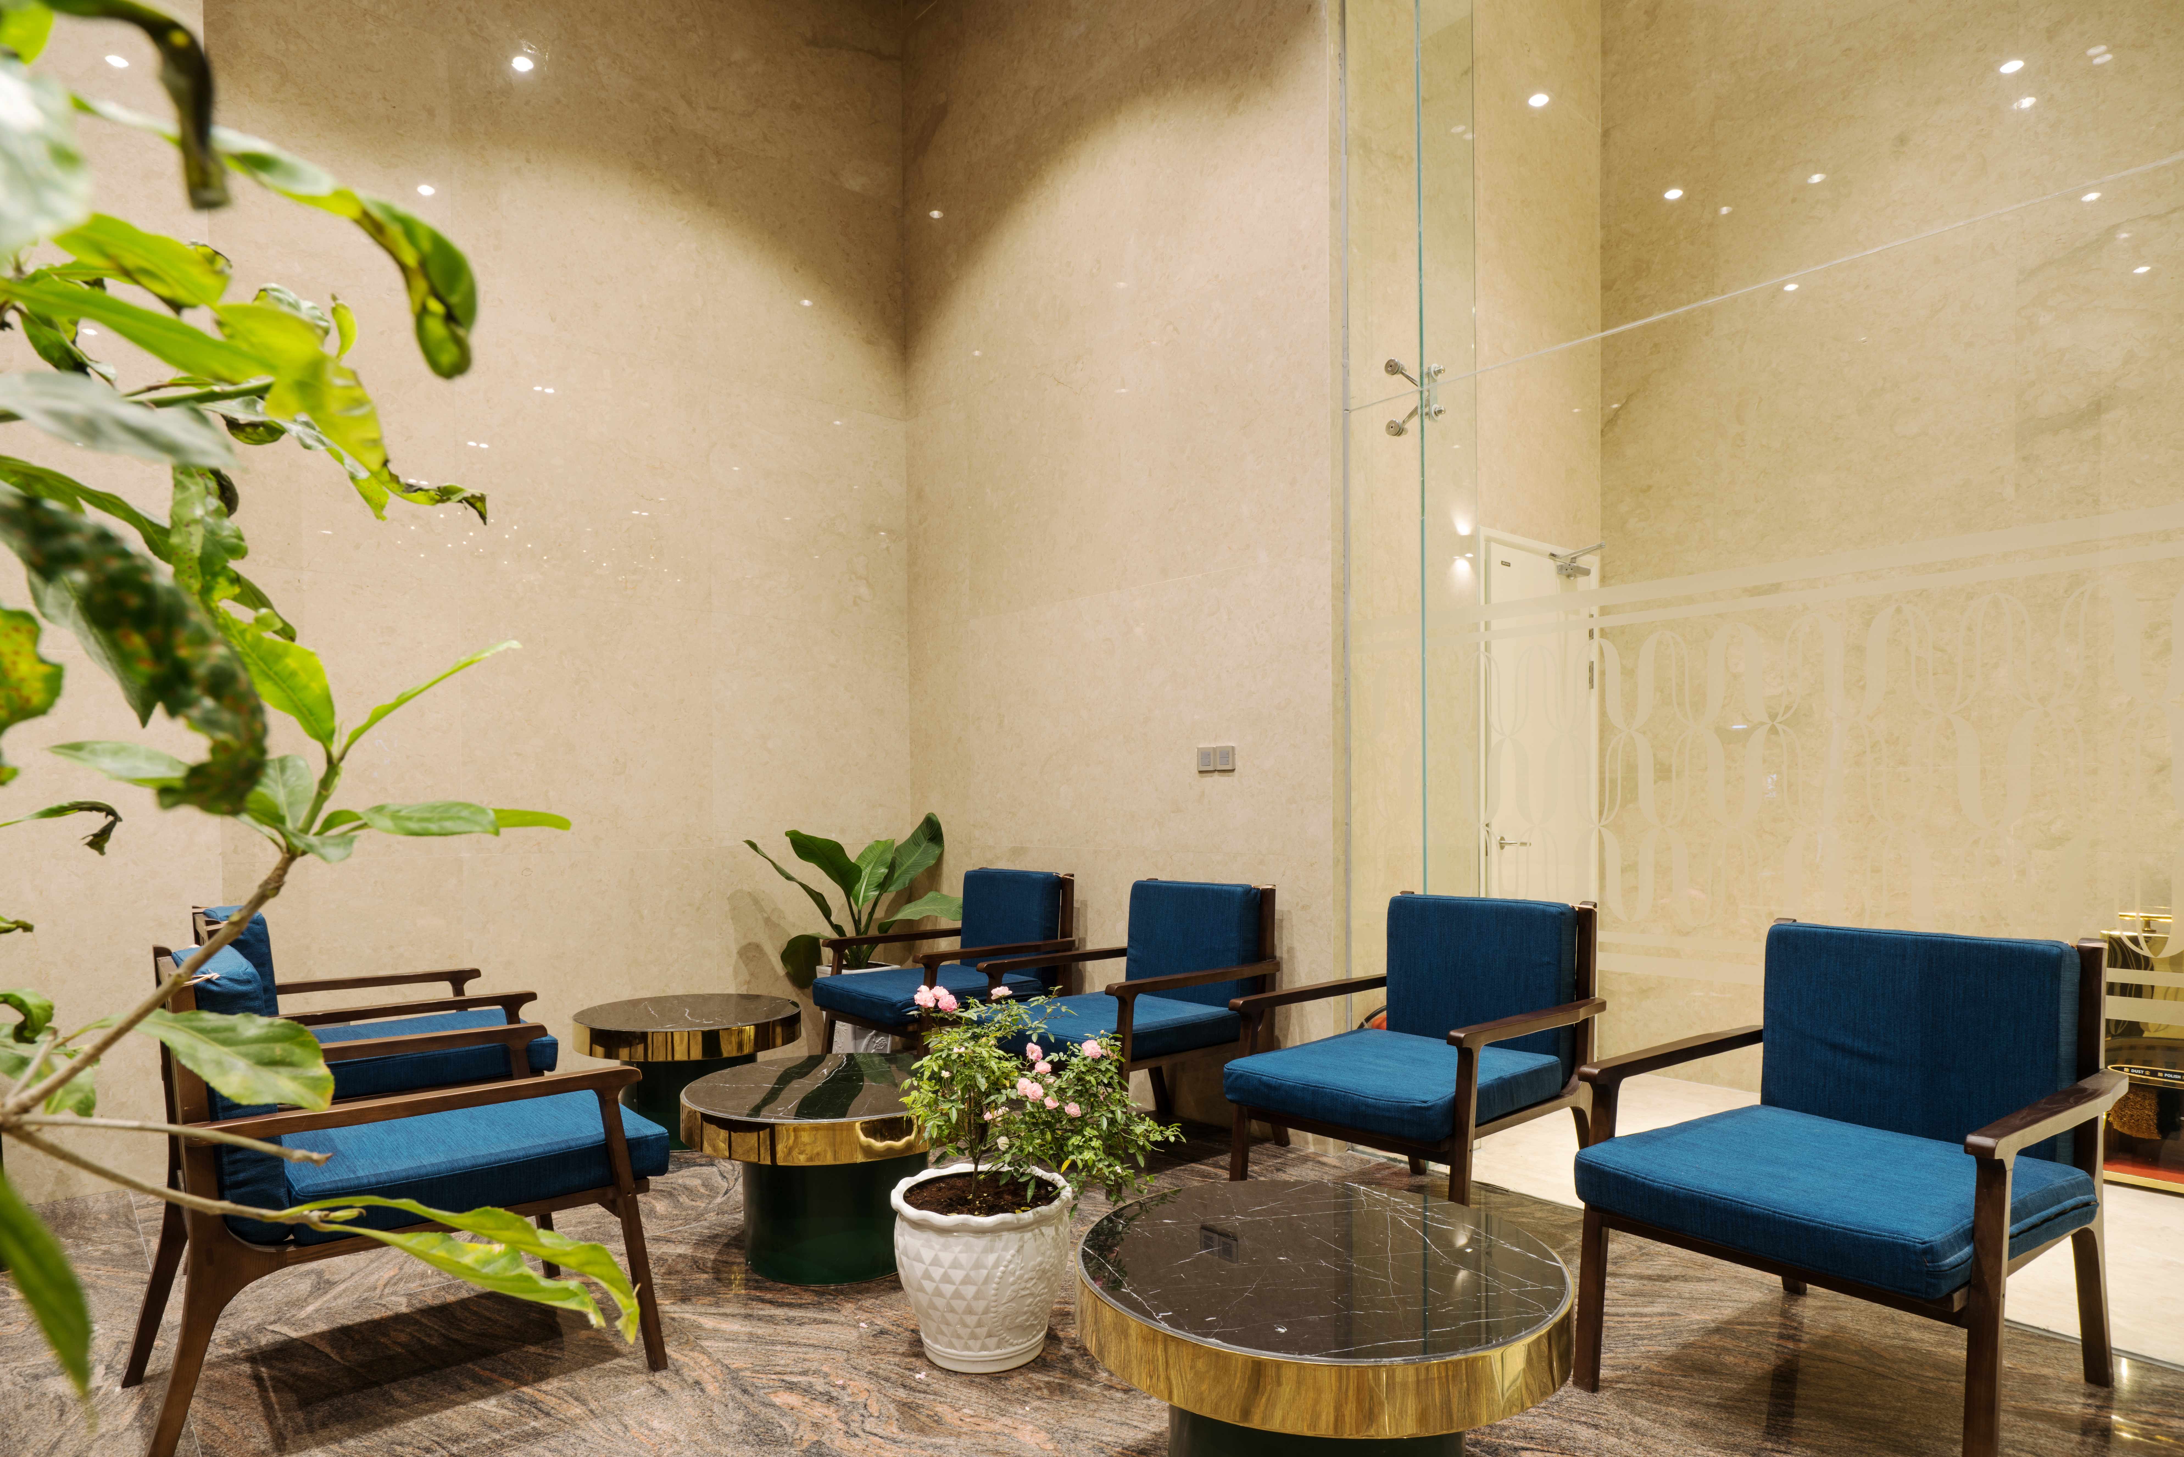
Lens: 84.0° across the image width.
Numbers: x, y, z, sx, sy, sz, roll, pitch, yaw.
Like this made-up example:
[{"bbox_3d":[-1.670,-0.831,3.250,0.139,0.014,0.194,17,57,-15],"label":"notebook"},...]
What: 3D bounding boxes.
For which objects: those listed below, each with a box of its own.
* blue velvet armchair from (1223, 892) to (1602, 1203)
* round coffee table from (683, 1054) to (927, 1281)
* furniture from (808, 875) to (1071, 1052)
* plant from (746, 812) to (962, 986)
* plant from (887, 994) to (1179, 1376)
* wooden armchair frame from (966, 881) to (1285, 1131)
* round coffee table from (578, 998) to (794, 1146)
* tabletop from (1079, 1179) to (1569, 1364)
[{"bbox_3d":[0.853,0.866,3.090,0.804,0.825,0.664,2,-4,-43],"label":"blue velvet armchair"},{"bbox_3d":[-0.620,1.076,2.973,0.726,0.408,0.726,0,-3,0],"label":"round coffee table"},{"bbox_3d":[-0.508,0.972,4.545,0.804,0.825,0.664,2,-3,-42],"label":"furniture"},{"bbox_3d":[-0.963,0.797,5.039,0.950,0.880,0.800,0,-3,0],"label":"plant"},{"bbox_3d":[-0.119,0.886,2.446,0.575,0.711,0.460,0,-3,0],"label":"plant"},{"bbox_3d":[0.141,0.920,3.836,0.804,0.825,0.664,2,-3,-41],"label":"wooden armchair frame"},{"bbox_3d":[-1.347,1.154,4.075,0.726,0.408,0.726,0,-3,0],"label":"round coffee table"},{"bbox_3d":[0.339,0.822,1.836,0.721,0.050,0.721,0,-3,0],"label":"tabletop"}]

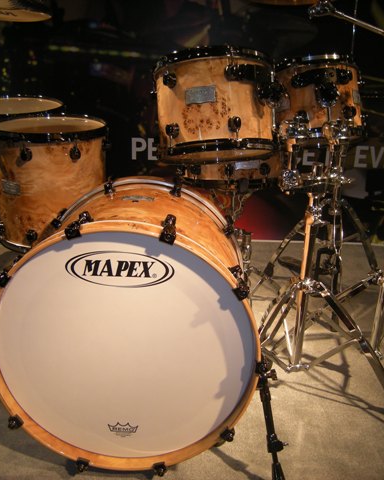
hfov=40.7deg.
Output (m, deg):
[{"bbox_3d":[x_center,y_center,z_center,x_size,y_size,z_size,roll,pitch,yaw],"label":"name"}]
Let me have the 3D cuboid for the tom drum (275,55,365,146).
[{"bbox_3d":[0.353,-0.388,1.495,0.286,0.218,0.286,1,5,38],"label":"tom drum"}]

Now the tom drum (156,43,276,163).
[{"bbox_3d":[0.062,-0.351,1.411,0.338,0.249,0.338,-2,3,19],"label":"tom drum"}]

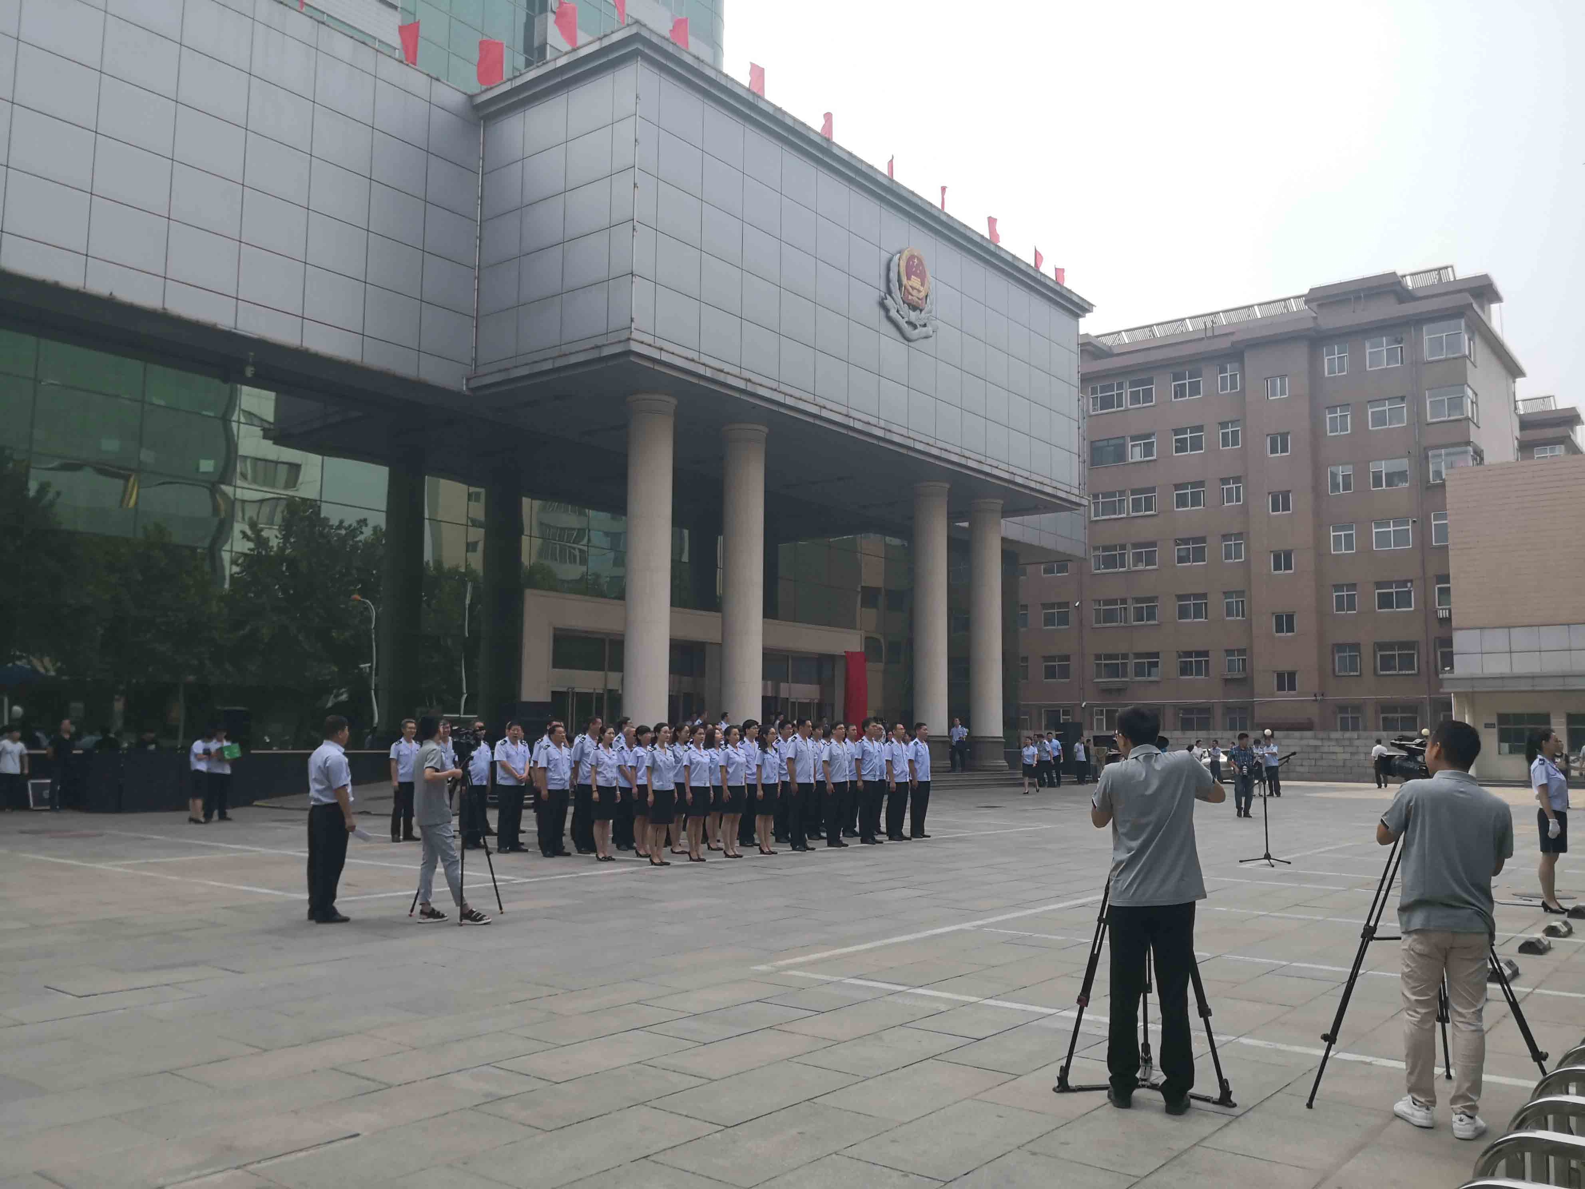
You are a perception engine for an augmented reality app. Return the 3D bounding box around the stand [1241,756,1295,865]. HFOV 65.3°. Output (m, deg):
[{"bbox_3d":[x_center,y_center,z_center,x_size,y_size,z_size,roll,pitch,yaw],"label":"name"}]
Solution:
[{"bbox_3d":[6.039,2.716,15.697,0.680,1.410,0.560,-1,-7,10],"label":"stand"}]

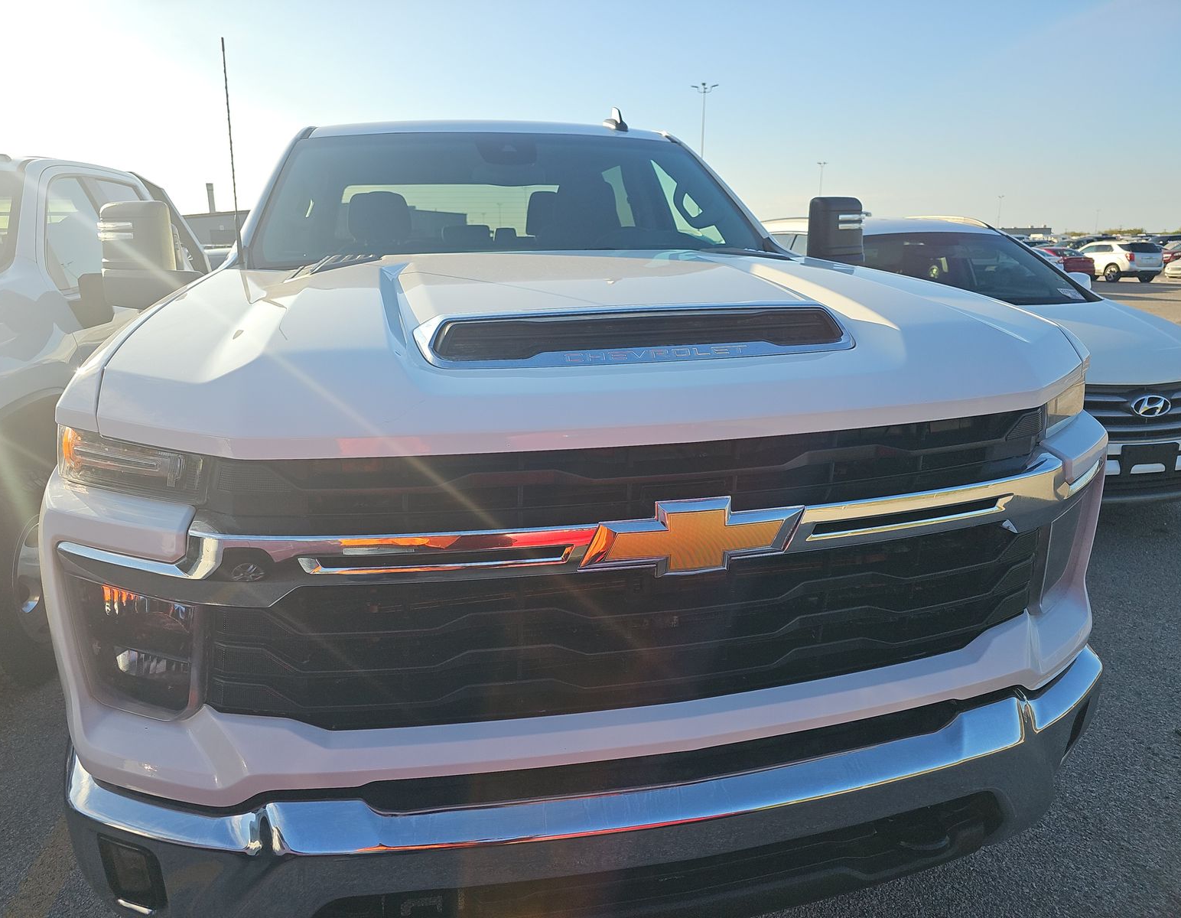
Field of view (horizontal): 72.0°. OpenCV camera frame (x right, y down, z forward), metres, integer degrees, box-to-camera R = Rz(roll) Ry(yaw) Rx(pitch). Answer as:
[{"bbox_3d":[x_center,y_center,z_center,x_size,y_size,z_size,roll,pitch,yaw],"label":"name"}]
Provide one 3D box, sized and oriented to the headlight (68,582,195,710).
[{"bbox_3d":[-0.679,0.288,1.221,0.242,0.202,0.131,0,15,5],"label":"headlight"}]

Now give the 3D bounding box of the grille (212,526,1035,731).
[{"bbox_3d":[0.125,0.238,1.258,1.404,0.263,0.182,-4,15,-11],"label":"grille"}]

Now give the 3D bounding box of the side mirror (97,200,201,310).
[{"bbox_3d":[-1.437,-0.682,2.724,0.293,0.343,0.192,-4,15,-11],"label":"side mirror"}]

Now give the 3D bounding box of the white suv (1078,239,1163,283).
[{"bbox_3d":[22.693,-8.707,35.810,1.842,1.684,4.770,-4,15,-11],"label":"white suv"}]

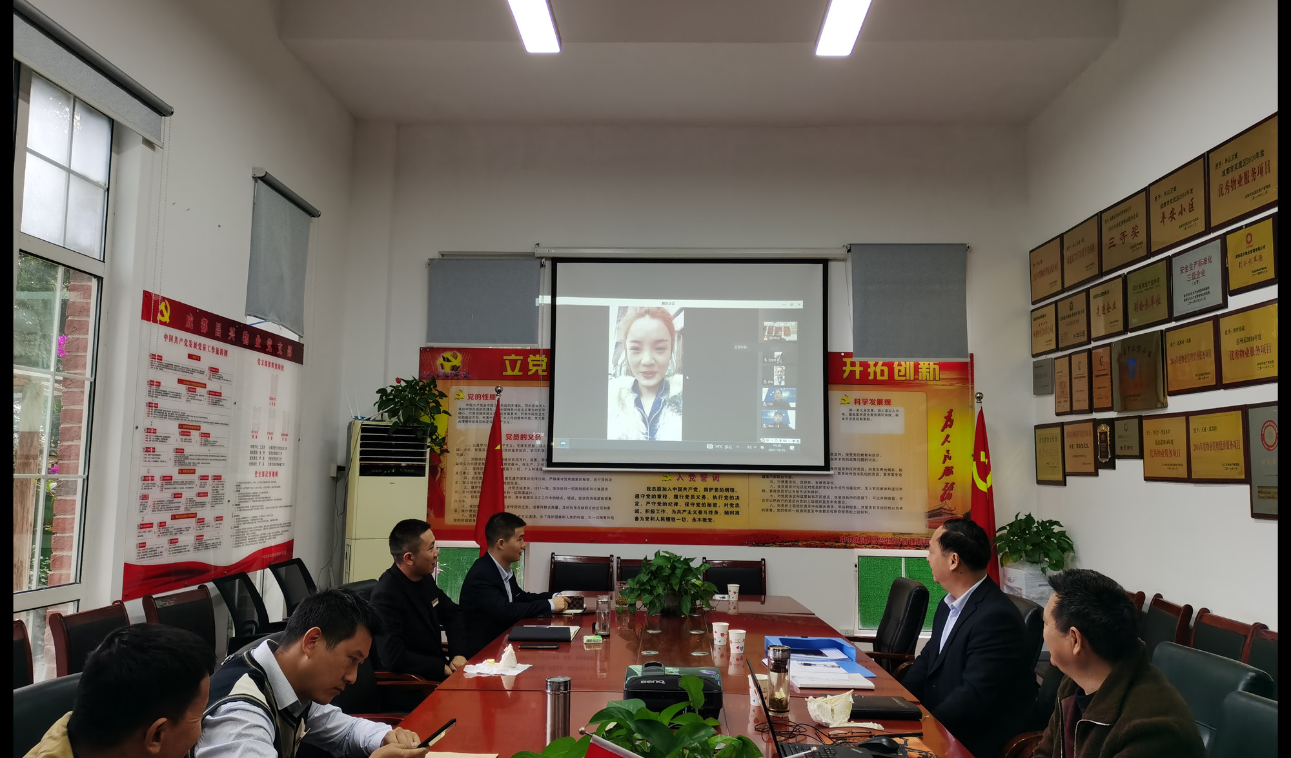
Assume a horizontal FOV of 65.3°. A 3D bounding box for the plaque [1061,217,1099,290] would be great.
[{"bbox_3d":[2.911,-0.833,6.725,0.025,0.413,0.578,1,-5,0],"label":"plaque"}]

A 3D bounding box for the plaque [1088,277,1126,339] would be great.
[{"bbox_3d":[2.787,-0.414,6.043,0.025,0.339,0.477,1,-5,2],"label":"plaque"}]

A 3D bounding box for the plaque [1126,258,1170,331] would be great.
[{"bbox_3d":[2.903,-0.474,5.811,0.025,0.362,0.500,1,-5,0],"label":"plaque"}]

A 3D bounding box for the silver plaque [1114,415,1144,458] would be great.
[{"bbox_3d":[2.852,0.349,5.939,0.022,0.245,0.310,1,-6,2],"label":"silver plaque"}]

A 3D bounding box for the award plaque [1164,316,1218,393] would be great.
[{"bbox_3d":[2.836,-0.107,5.226,0.022,0.362,0.490,1,-6,2],"label":"award plaque"}]

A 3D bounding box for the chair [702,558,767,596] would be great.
[{"bbox_3d":[0.625,1.710,6.918,0.480,0.890,0.560,1,-5,1],"label":"chair"}]

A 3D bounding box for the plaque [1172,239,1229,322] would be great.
[{"bbox_3d":[2.759,-0.488,5.007,0.025,0.344,0.510,1,-5,2],"label":"plaque"}]

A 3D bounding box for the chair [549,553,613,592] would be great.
[{"bbox_3d":[-0.449,1.629,6.519,0.460,0.941,0.560,1,-5,2],"label":"chair"}]

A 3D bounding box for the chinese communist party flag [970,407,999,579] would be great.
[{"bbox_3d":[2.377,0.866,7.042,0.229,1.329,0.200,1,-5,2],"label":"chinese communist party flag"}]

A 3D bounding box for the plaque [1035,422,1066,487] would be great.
[{"bbox_3d":[2.896,0.543,7.207,0.025,0.433,0.510,1,-5,0],"label":"plaque"}]

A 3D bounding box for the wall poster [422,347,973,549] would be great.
[{"bbox_3d":[0.371,0.509,7.456,4.070,1.430,0.025,1,-5,2],"label":"wall poster"}]

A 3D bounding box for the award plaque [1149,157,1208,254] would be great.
[{"bbox_3d":[2.683,-0.860,5.065,0.020,0.395,0.558,1,-5,1],"label":"award plaque"}]

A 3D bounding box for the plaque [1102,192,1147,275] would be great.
[{"bbox_3d":[2.696,-0.814,5.652,0.020,0.398,0.560,1,-5,1],"label":"plaque"}]

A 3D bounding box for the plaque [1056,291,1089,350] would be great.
[{"bbox_3d":[2.883,-0.387,6.775,0.022,0.353,0.485,1,-6,2],"label":"plaque"}]

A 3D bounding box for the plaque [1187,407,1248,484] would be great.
[{"bbox_3d":[2.890,0.341,5.089,0.025,0.366,0.500,1,-5,0],"label":"plaque"}]

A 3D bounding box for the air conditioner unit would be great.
[{"bbox_3d":[-1.804,1.219,6.986,0.500,1.830,0.320,4,-7,-31],"label":"air conditioner unit"}]

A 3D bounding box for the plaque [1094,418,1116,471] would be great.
[{"bbox_3d":[2.894,0.410,6.322,0.025,0.318,0.242,1,-5,0],"label":"plaque"}]

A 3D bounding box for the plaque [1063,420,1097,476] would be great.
[{"bbox_3d":[2.895,0.463,6.699,0.025,0.367,0.513,1,-5,0],"label":"plaque"}]

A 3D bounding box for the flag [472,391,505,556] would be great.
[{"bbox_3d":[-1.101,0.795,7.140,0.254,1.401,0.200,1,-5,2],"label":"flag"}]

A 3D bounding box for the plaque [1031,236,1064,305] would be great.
[{"bbox_3d":[2.901,-0.783,7.287,0.022,0.400,0.585,1,-6,2],"label":"plaque"}]

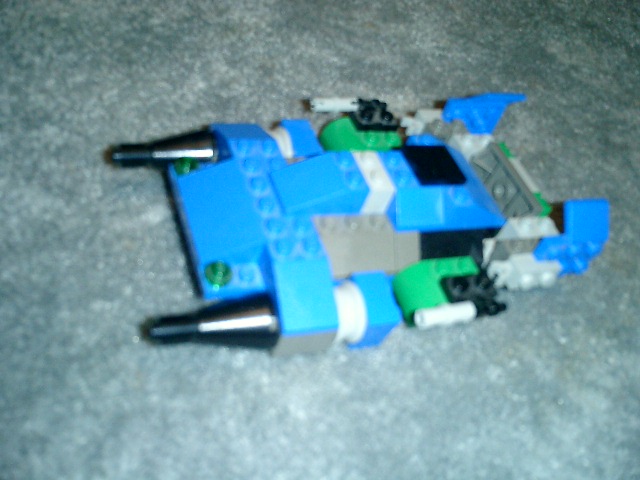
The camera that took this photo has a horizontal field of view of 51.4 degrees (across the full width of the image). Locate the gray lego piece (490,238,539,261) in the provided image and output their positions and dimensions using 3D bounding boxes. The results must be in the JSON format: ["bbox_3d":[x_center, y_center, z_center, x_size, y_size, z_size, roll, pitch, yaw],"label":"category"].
[{"bbox_3d":[0.061,0.005,0.207,0.016,0.010,0.008,-3,52,-26],"label":"gray lego piece"}]

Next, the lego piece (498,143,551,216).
[{"bbox_3d":[0.064,-0.020,0.224,0.005,0.008,0.032,-3,52,-26],"label":"lego piece"}]

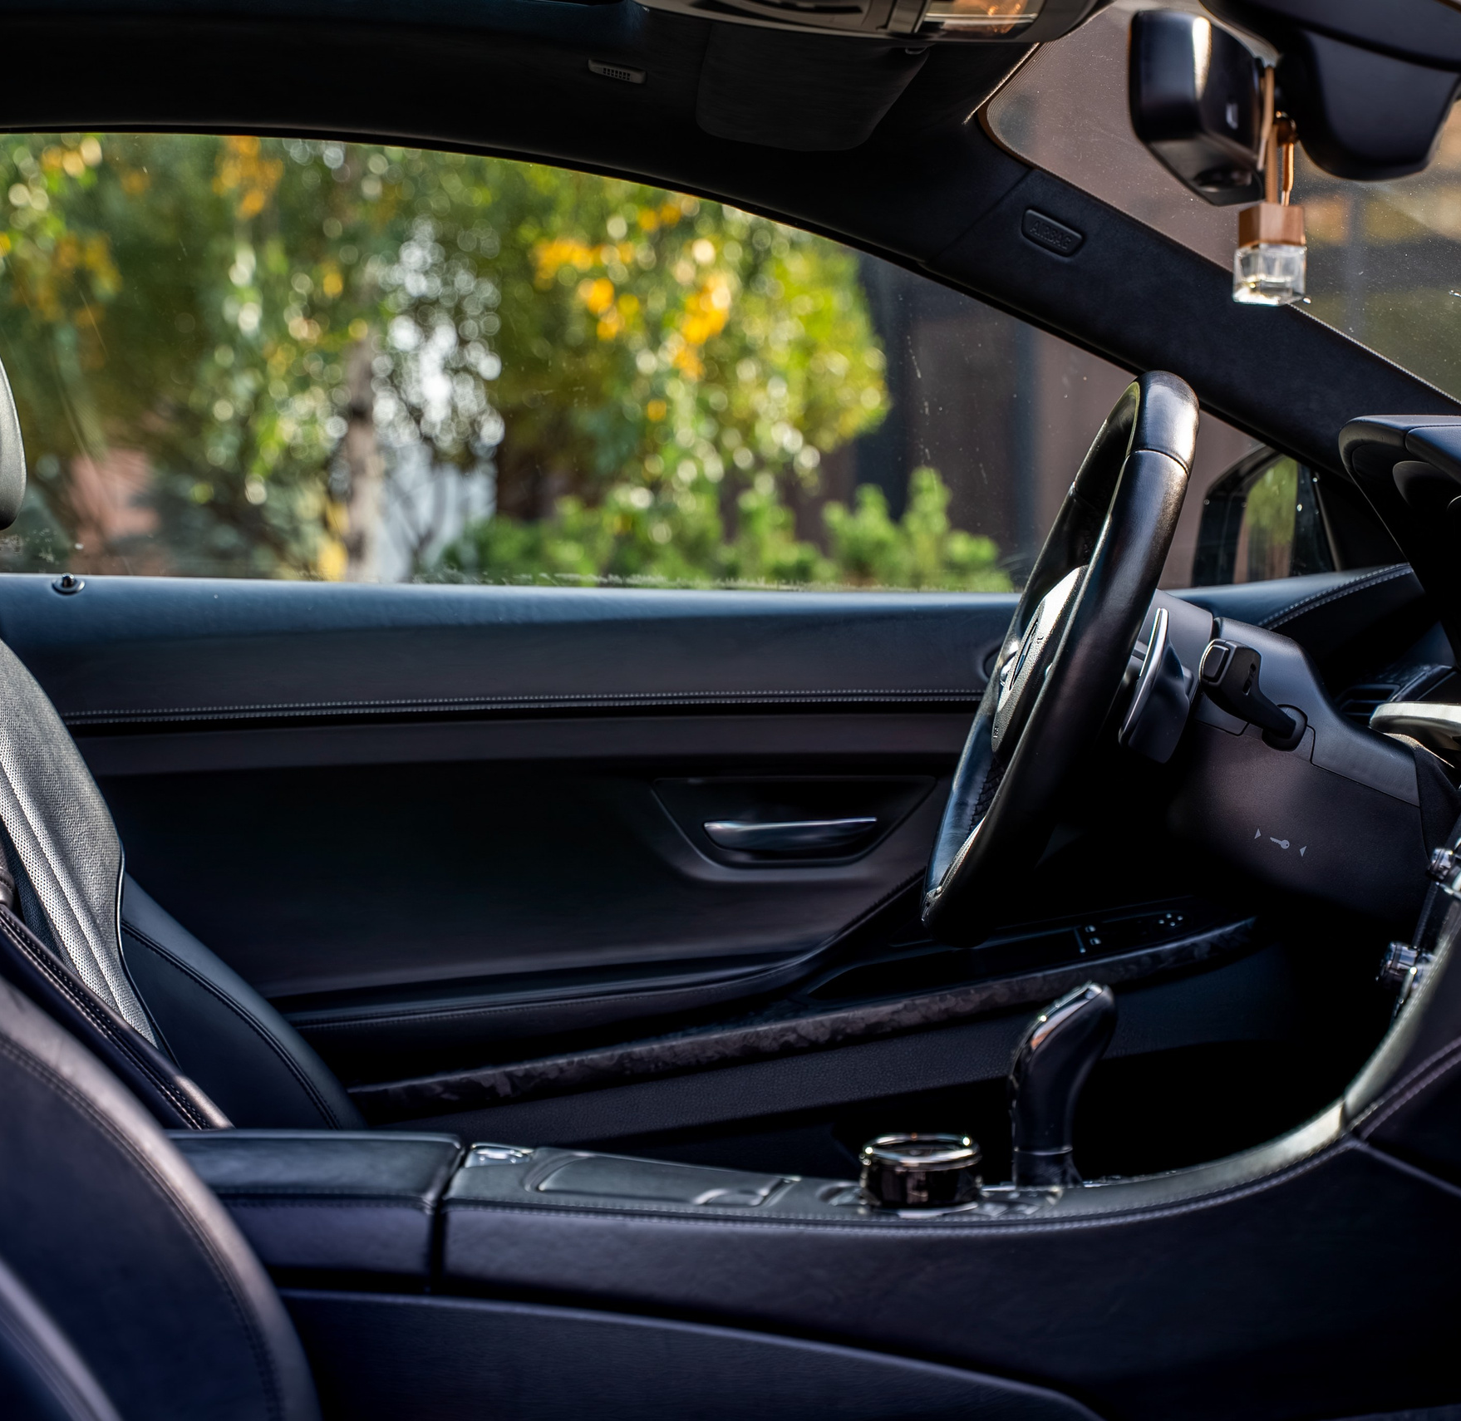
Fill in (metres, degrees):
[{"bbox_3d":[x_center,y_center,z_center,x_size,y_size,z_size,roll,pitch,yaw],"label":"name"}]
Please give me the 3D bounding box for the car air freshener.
[{"bbox_3d":[0.270,-0.261,1.800,0.029,0.117,0.029,-2,6,-16],"label":"car air freshener"}]

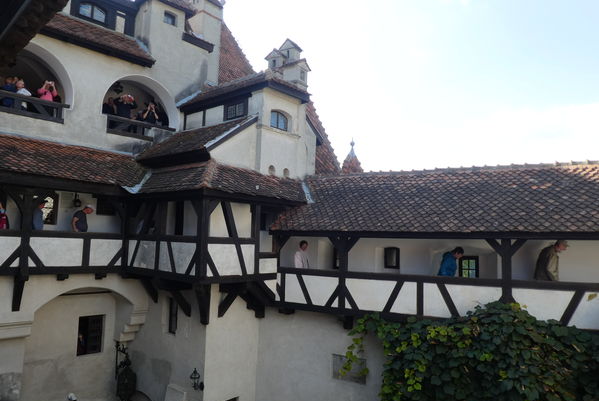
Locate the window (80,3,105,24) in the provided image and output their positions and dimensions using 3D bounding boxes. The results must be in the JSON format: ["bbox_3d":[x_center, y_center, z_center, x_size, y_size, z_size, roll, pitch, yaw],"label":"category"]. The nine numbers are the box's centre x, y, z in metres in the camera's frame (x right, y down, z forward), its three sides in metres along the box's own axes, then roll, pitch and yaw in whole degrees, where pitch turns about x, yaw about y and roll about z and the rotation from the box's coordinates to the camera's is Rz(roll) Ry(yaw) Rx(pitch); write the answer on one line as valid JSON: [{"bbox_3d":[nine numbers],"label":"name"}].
[{"bbox_3d":[-7.233,-6.599,14.546,0.150,0.499,0.875,-4,-8,45],"label":"window"}]

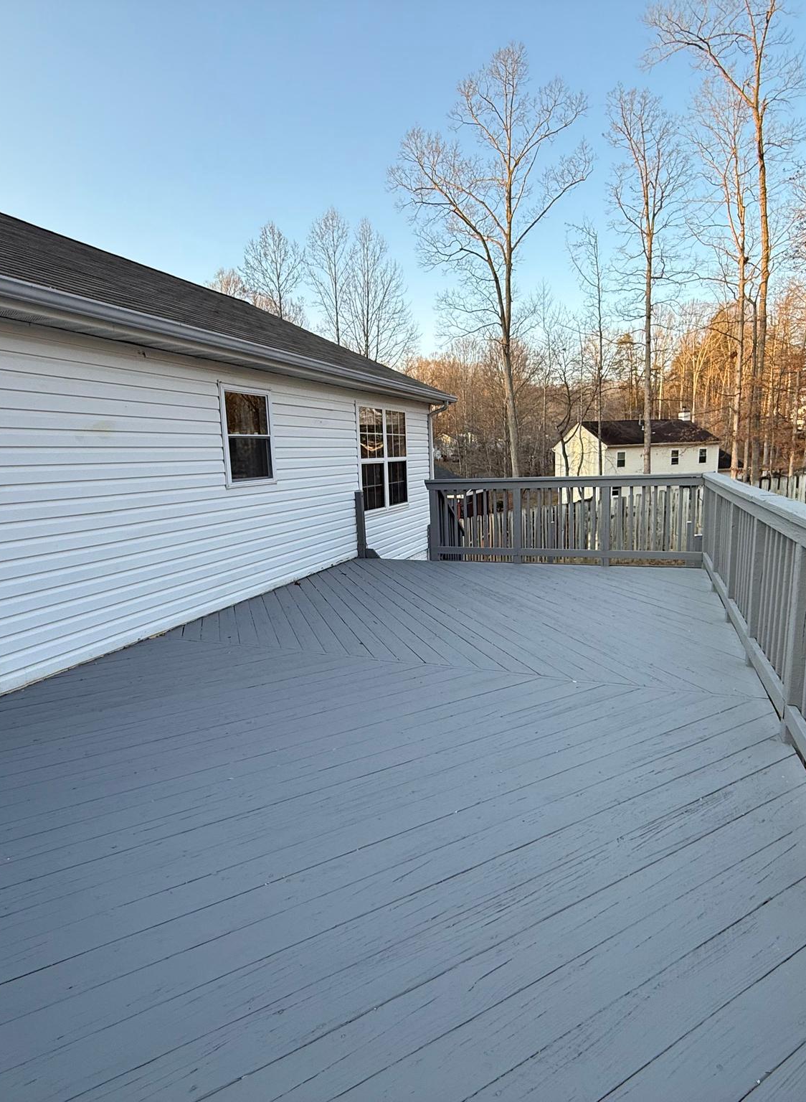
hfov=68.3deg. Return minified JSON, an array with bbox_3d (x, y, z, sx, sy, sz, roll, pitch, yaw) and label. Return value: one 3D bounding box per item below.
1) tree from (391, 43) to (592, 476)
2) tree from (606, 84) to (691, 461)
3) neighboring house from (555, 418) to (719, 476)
[{"bbox_3d":[4.319,-12.608,29.627,9.580,22.940,9.110,0,10,8],"label":"tree"},{"bbox_3d":[12.466,-12.246,30.964,3.980,21.730,3.980,2,10,21],"label":"tree"},{"bbox_3d":[22.434,-8.652,57.696,13.030,7.540,7.910,-5,10,-21],"label":"neighboring house"}]

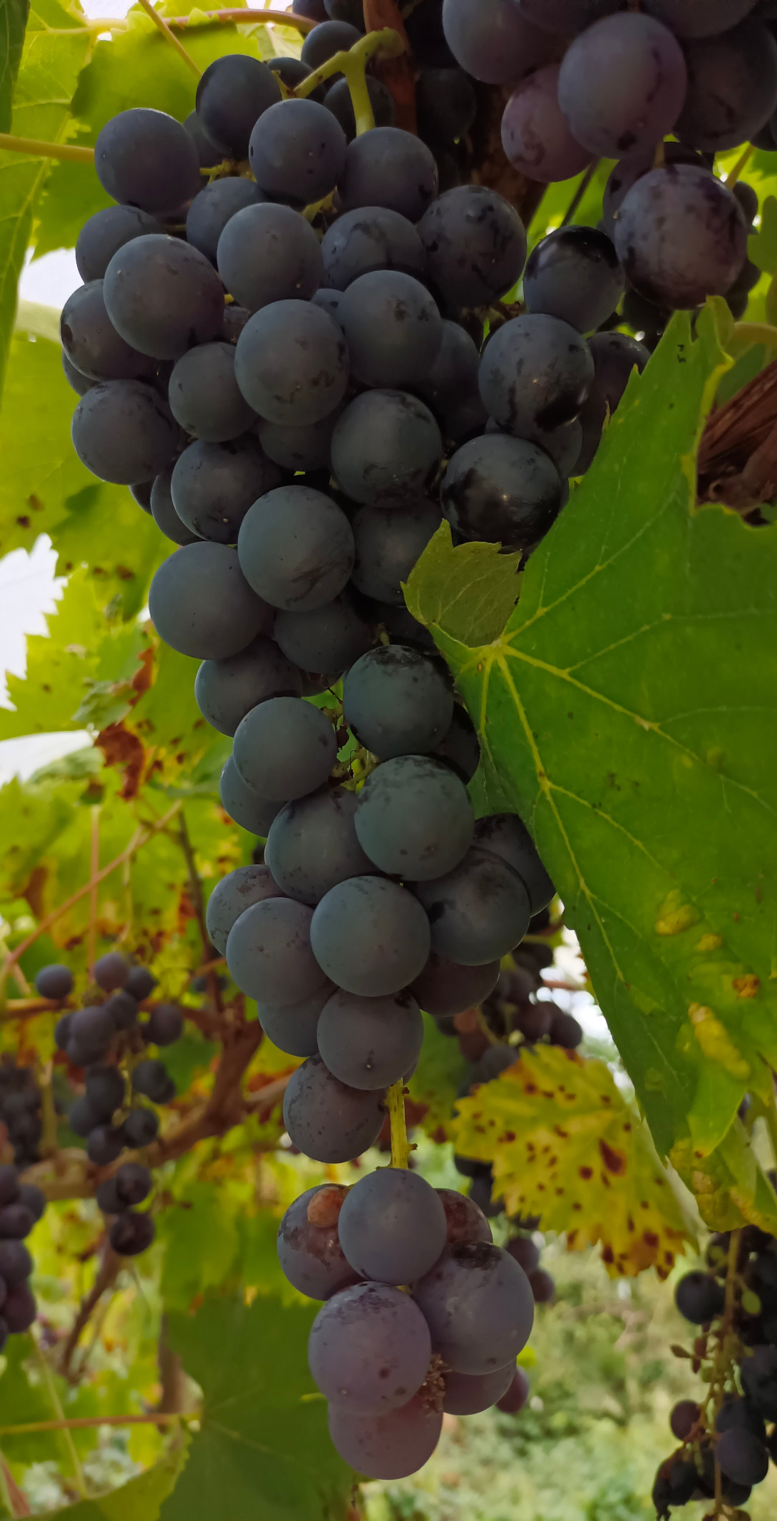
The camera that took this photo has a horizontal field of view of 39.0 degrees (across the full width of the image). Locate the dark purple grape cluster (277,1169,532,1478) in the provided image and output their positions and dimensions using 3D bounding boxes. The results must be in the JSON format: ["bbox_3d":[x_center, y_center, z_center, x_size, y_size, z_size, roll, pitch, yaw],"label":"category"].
[{"bbox_3d":[0.002,0.107,0.208,0.048,0.056,0.051,0,-18,0],"label":"dark purple grape cluster"}]

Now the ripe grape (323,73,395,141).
[{"bbox_3d":[-0.006,-0.145,0.245,0.017,0.017,0.017,2,-15,-3],"label":"ripe grape"}]

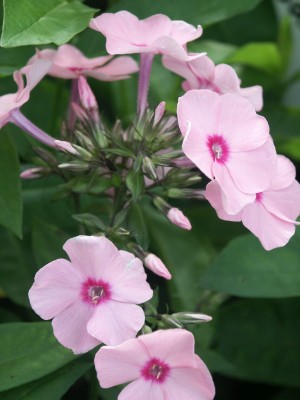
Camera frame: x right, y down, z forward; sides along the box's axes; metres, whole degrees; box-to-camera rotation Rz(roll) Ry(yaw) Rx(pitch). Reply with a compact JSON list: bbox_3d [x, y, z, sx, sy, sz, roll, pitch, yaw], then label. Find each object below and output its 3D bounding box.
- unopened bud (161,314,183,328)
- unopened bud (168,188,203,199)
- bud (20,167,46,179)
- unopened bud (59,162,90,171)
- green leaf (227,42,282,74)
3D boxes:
[{"bbox_3d":[0.005,0.030,0.568,0.006,0.002,0.002,29,0,12],"label":"unopened bud"},{"bbox_3d":[0.009,-0.002,0.552,0.008,0.002,0.002,4,0,-9],"label":"unopened bud"},{"bbox_3d":[-0.030,-0.007,0.585,0.007,0.003,0.003,-12,0,-6],"label":"bud"},{"bbox_3d":[-0.018,-0.008,0.548,0.007,0.002,0.002,-1,0,-9],"label":"unopened bud"},{"bbox_3d":[0.029,-0.039,0.640,0.016,0.007,0.012,-8,20,-23],"label":"green leaf"}]

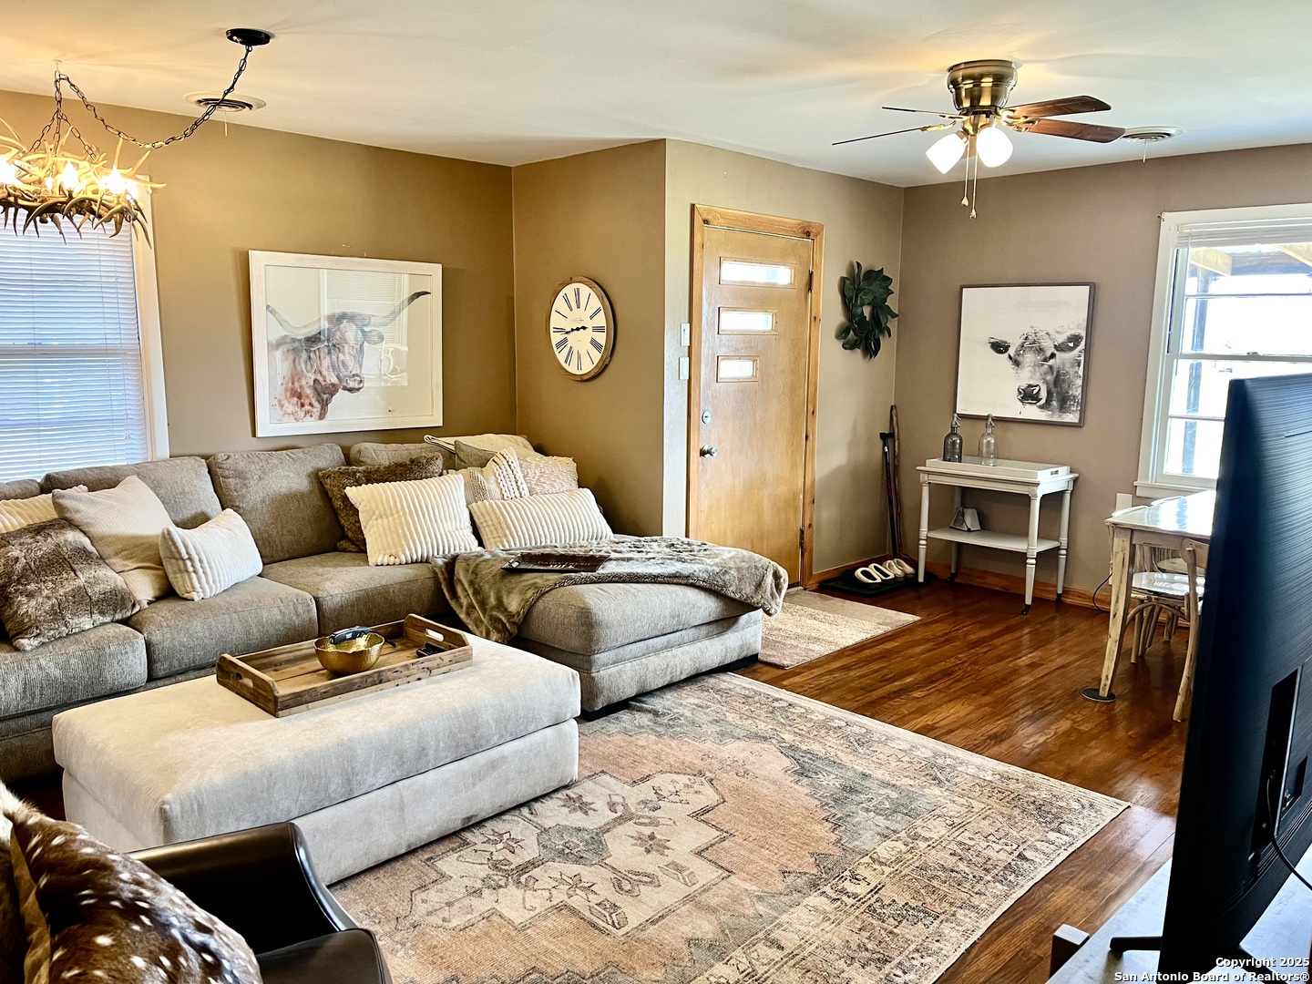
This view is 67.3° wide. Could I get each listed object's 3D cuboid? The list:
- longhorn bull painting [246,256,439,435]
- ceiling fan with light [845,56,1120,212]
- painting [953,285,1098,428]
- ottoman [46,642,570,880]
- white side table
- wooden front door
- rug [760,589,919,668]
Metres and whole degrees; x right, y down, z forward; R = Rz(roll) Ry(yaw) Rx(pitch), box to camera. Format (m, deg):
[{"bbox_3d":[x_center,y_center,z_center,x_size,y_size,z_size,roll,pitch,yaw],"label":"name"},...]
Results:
[{"bbox_3d":[-1.521,-0.738,4.978,1.010,0.862,0.034,-8,13,-44],"label":"longhorn bull painting"},{"bbox_3d":[1.137,-1.227,3.496,1.047,0.496,1.047,-8,13,-44],"label":"ceiling fan with light"},{"bbox_3d":[2.111,-0.808,5.736,0.046,0.779,0.779,-8,13,-44],"label":"painting"},{"bbox_3d":[-1.018,0.821,3.160,1.386,0.424,0.785,-8,13,-44],"label":"ottoman"},{"bbox_3d":[1.955,0.230,5.748,0.470,0.804,0.770,-8,13,-44],"label":"white side table"},{"bbox_3d":[0.549,-0.421,5.454,1.055,2.151,0.066,-8,13,-44],"label":"wooden front door"},{"bbox_3d":[0.757,0.702,5.252,1.214,0.012,0.790,-8,13,-44],"label":"rug"}]

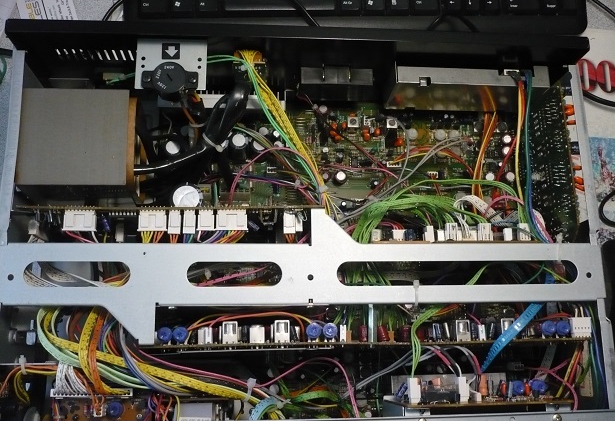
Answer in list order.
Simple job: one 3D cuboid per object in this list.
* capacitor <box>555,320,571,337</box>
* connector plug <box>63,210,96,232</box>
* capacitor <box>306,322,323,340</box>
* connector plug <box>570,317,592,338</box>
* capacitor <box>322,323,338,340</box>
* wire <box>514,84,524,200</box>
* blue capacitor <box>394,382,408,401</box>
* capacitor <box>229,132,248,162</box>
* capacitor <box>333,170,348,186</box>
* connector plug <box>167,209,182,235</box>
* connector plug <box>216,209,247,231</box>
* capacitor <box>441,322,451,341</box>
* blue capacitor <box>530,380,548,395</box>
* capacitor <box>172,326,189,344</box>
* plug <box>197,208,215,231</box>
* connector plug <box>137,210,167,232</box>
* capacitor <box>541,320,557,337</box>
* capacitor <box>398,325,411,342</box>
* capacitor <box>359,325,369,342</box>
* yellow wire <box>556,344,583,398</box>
[{"bbox_3d":[0.186,0.086,0.451,0.010,0.005,0.011,-3,78,6],"label":"capacitor"},{"bbox_3d":[-0.152,0.007,0.415,0.021,0.006,0.013,0,77,-5],"label":"connector plug"},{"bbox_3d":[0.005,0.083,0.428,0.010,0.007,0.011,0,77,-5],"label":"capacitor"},{"bbox_3d":[0.197,0.084,0.446,0.013,0.006,0.015,0,77,-5],"label":"connector plug"},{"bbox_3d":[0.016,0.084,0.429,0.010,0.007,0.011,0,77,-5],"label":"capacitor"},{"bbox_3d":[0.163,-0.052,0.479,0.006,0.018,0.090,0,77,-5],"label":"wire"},{"bbox_3d":[0.070,0.134,0.462,0.005,0.005,0.011,34,77,3],"label":"blue capacitor"},{"bbox_3d":[-0.060,-0.056,0.550,0.015,0.033,0.015,0,77,-5],"label":"capacitor"},{"bbox_3d":[0.030,-0.029,0.562,0.011,0.015,0.011,0,77,-5],"label":"capacitor"},{"bbox_3d":[-0.092,0.008,0.430,0.009,0.006,0.015,-1,78,-5],"label":"connector plug"},{"bbox_3d":[-0.051,0.007,0.424,0.021,0.006,0.013,0,77,-5],"label":"connector plug"},{"bbox_3d":[0.097,0.085,0.436,0.006,0.006,0.012,-10,79,-7],"label":"capacitor"},{"bbox_3d":[0.170,0.130,0.457,0.010,0.005,0.010,-3,76,5],"label":"blue capacitor"},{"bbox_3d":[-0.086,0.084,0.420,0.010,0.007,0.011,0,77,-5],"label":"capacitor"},{"bbox_3d":[-0.070,0.007,0.432,0.011,0.006,0.014,-1,78,-5],"label":"plug"},{"bbox_3d":[-0.107,0.007,0.429,0.020,0.006,0.014,-1,78,-5],"label":"connector plug"},{"bbox_3d":[0.175,0.086,0.451,0.010,0.005,0.011,-3,78,5],"label":"capacitor"},{"bbox_3d":[0.068,0.086,0.433,0.008,0.007,0.013,0,77,-5],"label":"capacitor"},{"bbox_3d":[0.040,0.087,0.437,0.006,0.006,0.011,-1,78,-5],"label":"capacitor"},{"bbox_3d":[0.204,0.125,0.485,0.003,0.003,0.049,37,60,4],"label":"yellow wire"}]

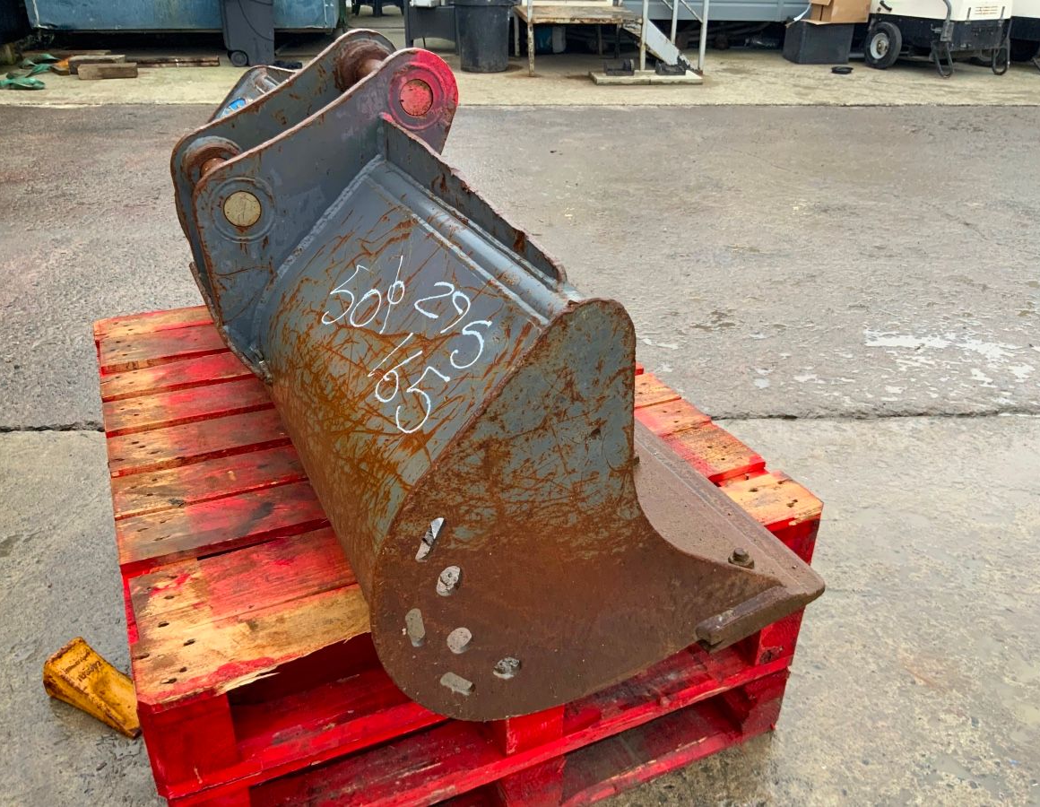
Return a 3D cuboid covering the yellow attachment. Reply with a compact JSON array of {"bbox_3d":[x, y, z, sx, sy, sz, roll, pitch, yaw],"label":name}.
[{"bbox_3d":[-0.761,0.521,1.654,0.213,0.083,0.083,17,33,26],"label":"yellow attachment"}]

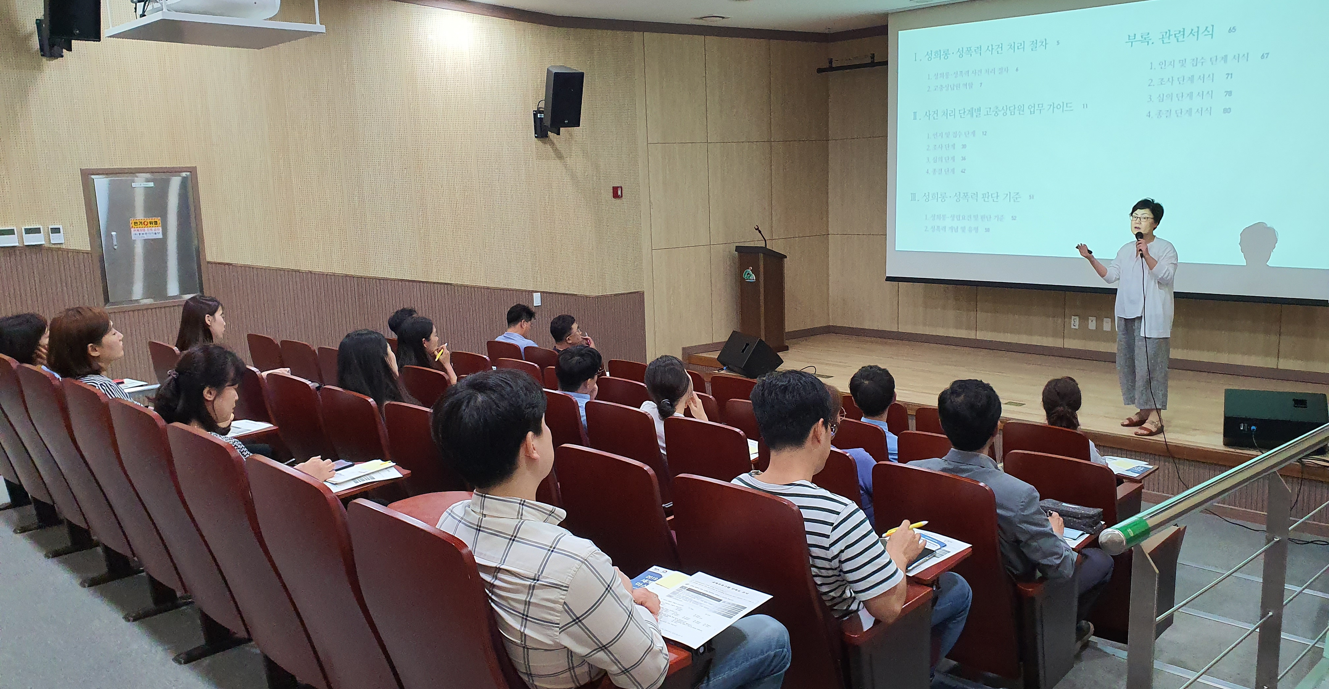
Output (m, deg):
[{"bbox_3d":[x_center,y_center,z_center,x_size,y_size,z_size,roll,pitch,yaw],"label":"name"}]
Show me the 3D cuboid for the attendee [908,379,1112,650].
[{"bbox_3d":[1.277,0.697,3.744,0.516,1.191,0.879,7,12,44],"label":"attendee"}]

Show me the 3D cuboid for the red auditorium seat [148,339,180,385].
[{"bbox_3d":[-2.459,0.421,5.574,0.535,0.941,0.584,7,13,44],"label":"red auditorium seat"}]

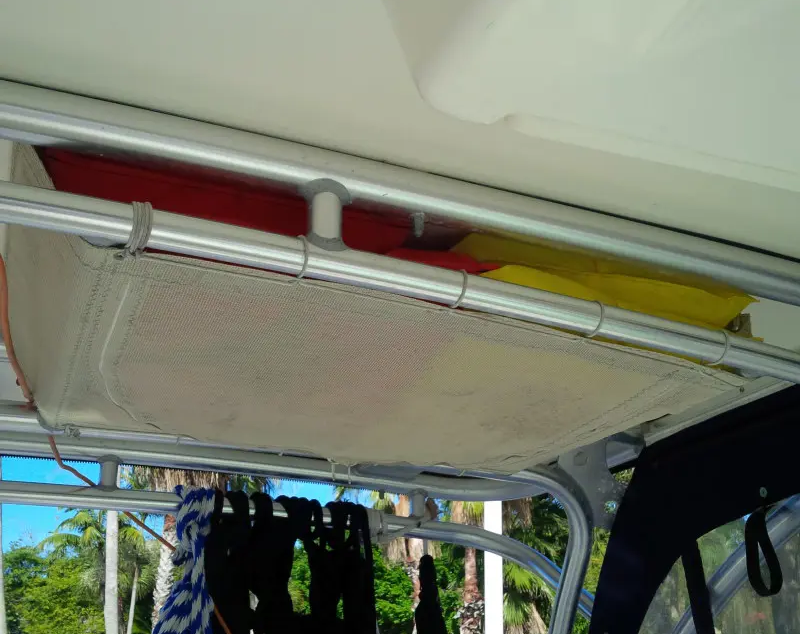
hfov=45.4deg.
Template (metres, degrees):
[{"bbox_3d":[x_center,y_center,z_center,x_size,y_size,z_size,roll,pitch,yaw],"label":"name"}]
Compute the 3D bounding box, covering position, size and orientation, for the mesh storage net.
[{"bbox_3d":[-0.073,0.052,1.422,0.977,0.155,0.745,9,-23,-20],"label":"mesh storage net"}]

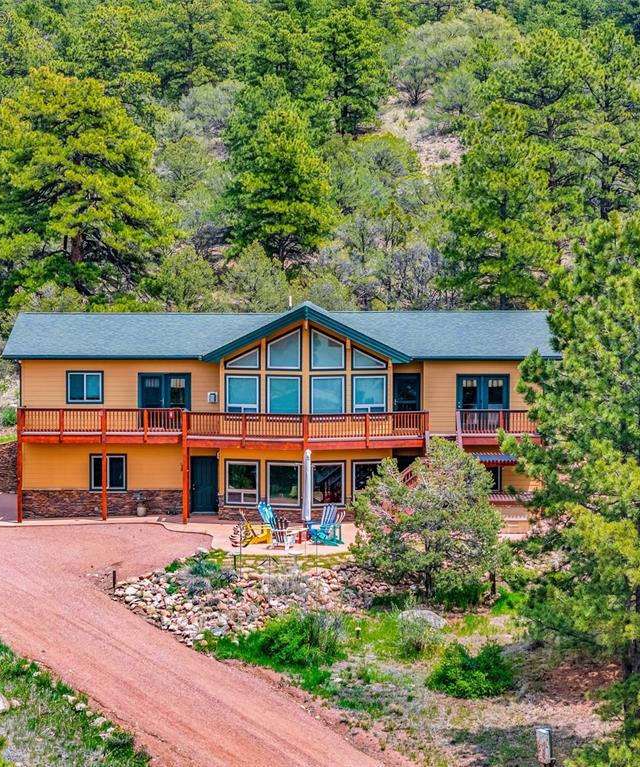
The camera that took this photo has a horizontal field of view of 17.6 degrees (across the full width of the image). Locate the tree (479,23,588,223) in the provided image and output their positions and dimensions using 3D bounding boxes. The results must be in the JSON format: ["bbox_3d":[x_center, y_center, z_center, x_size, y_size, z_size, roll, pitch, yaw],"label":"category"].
[{"bbox_3d":[13.432,-16.143,129.000,6.720,12.240,6.720,0,4,0],"label":"tree"}]

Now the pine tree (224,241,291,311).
[{"bbox_3d":[-3.110,-5.325,103.000,3.190,3.580,3.090,0,4,0],"label":"pine tree"}]

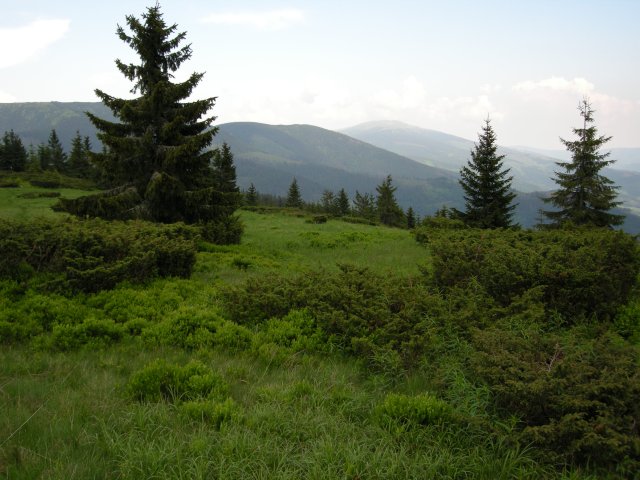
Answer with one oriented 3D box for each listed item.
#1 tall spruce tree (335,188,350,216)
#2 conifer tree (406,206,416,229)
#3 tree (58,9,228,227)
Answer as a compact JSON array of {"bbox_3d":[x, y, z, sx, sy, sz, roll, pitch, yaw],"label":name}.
[{"bbox_3d":[2.648,-4.169,75.000,1.580,3.270,1.580,0,6,0],"label":"tall spruce tree"},{"bbox_3d":[8.936,-2.148,65.000,0.980,2.250,0.980,0,6,0],"label":"conifer tree"},{"bbox_3d":[-4.778,-3.346,18.224,4.654,5.985,4.600,0,7,0],"label":"tree"}]

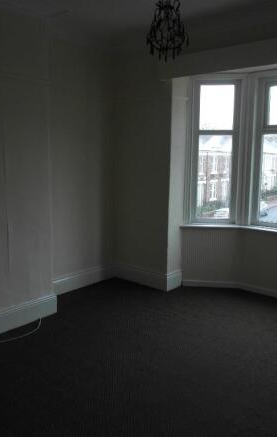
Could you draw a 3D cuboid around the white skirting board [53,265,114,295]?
[{"bbox_3d":[-0.664,0.701,4.446,0.037,0.203,1.136,7,10,38],"label":"white skirting board"}]

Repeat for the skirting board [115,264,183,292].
[{"bbox_3d":[0.102,0.671,4.713,0.838,0.206,0.312,8,11,41],"label":"skirting board"}]

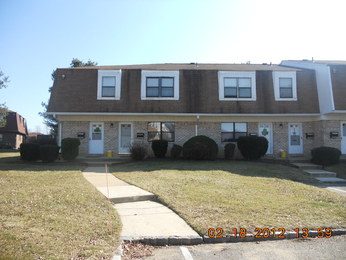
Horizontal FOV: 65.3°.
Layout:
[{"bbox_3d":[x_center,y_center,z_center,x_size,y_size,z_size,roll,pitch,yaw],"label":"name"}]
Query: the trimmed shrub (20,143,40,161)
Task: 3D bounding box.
[{"bbox_3d":[-9.151,1.413,17.345,1.250,1.150,1.200,0,-4,-1],"label":"trimmed shrub"}]

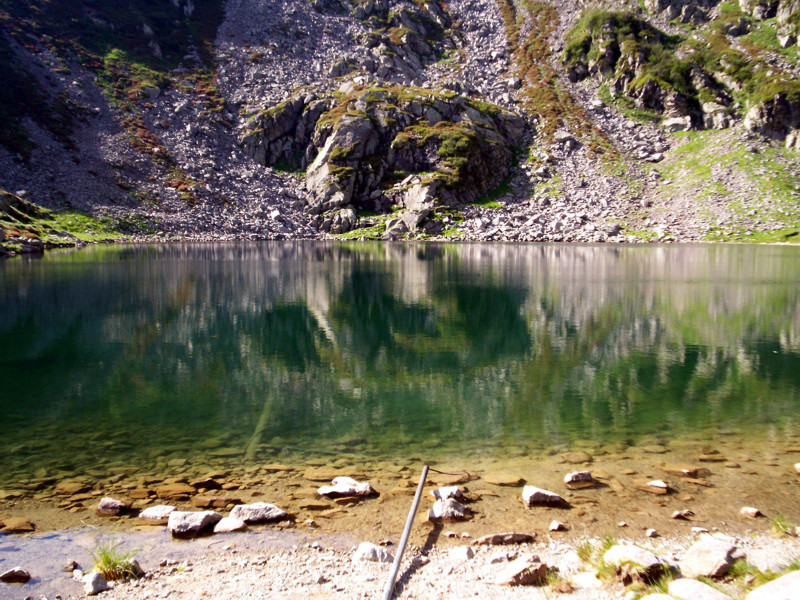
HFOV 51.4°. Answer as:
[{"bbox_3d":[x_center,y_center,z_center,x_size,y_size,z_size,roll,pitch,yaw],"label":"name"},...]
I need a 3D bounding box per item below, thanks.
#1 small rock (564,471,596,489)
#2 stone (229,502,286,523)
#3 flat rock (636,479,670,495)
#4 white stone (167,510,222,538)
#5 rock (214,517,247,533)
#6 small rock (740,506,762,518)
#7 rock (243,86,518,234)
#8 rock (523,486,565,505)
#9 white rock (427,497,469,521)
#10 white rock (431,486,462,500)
[{"bbox_3d":[1.494,1.501,6.959,0.251,0.121,0.171,1,5,12],"label":"small rock"},{"bbox_3d":[-0.982,1.465,5.767,0.405,0.100,0.210,-1,5,-10],"label":"stone"},{"bbox_3d":[2.078,1.533,6.820,0.262,0.092,0.170,1,5,17],"label":"flat rock"},{"bbox_3d":[-1.427,1.562,5.784,0.383,0.138,0.237,-1,5,-14],"label":"white stone"},{"bbox_3d":[-1.190,1.577,5.836,0.225,0.075,0.146,-1,5,-12],"label":"rock"},{"bbox_3d":[2.465,1.489,5.832,0.148,0.065,0.105,2,5,23],"label":"small rock"},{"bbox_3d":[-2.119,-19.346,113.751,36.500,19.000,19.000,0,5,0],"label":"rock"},{"bbox_3d":[1.109,1.509,6.380,0.353,0.116,0.201,1,5,10],"label":"rock"},{"bbox_3d":[0.332,1.458,5.806,0.285,0.120,0.190,1,5,3],"label":"white rock"},{"bbox_3d":[0.344,1.429,6.138,0.230,0.110,0.170,1,5,3],"label":"white rock"}]

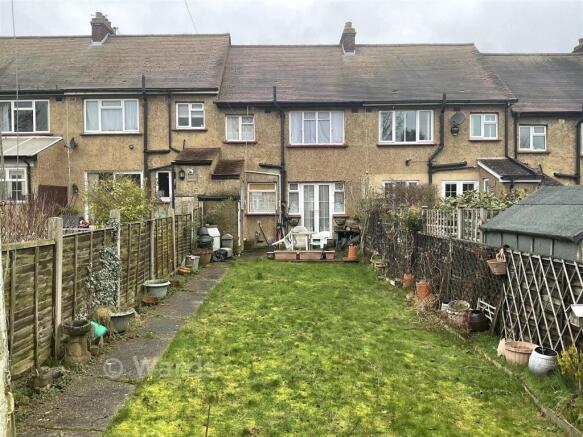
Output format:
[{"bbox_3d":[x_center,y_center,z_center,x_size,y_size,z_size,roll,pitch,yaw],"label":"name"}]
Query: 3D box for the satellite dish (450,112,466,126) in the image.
[{"bbox_3d":[5.917,-3.515,17.300,0.520,0.500,0.300,0,1,30],"label":"satellite dish"}]

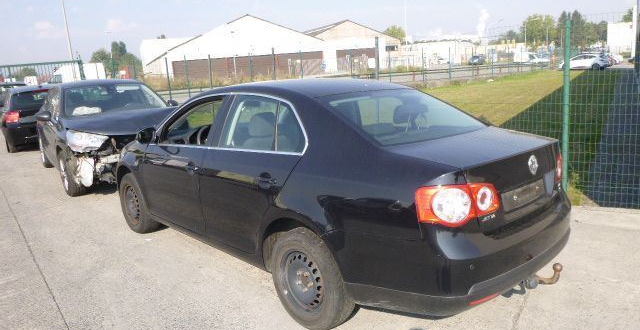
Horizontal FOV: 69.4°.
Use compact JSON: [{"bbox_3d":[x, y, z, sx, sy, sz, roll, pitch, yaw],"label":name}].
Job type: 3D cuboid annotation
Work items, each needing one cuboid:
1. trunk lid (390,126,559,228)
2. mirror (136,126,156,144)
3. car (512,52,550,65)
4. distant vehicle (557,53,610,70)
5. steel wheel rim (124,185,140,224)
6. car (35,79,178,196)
[{"bbox_3d":[0.968,0.044,2.721,1.160,0.400,0.590,-13,15,-42],"label":"trunk lid"},{"bbox_3d":[-1.436,-0.250,3.832,0.190,0.150,0.110,-13,15,-42],"label":"mirror"},{"bbox_3d":[27.391,-13.695,60.000,4.800,1.900,1.850,-2,11,0],"label":"car"},{"bbox_3d":[24.828,-9.713,43.500,4.300,1.470,1.800,6,14,37],"label":"distant vehicle"},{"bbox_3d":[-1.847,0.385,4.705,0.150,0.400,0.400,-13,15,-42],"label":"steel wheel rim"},{"bbox_3d":[-3.543,-0.610,7.757,1.840,1.490,4.250,-11,14,-35],"label":"car"}]

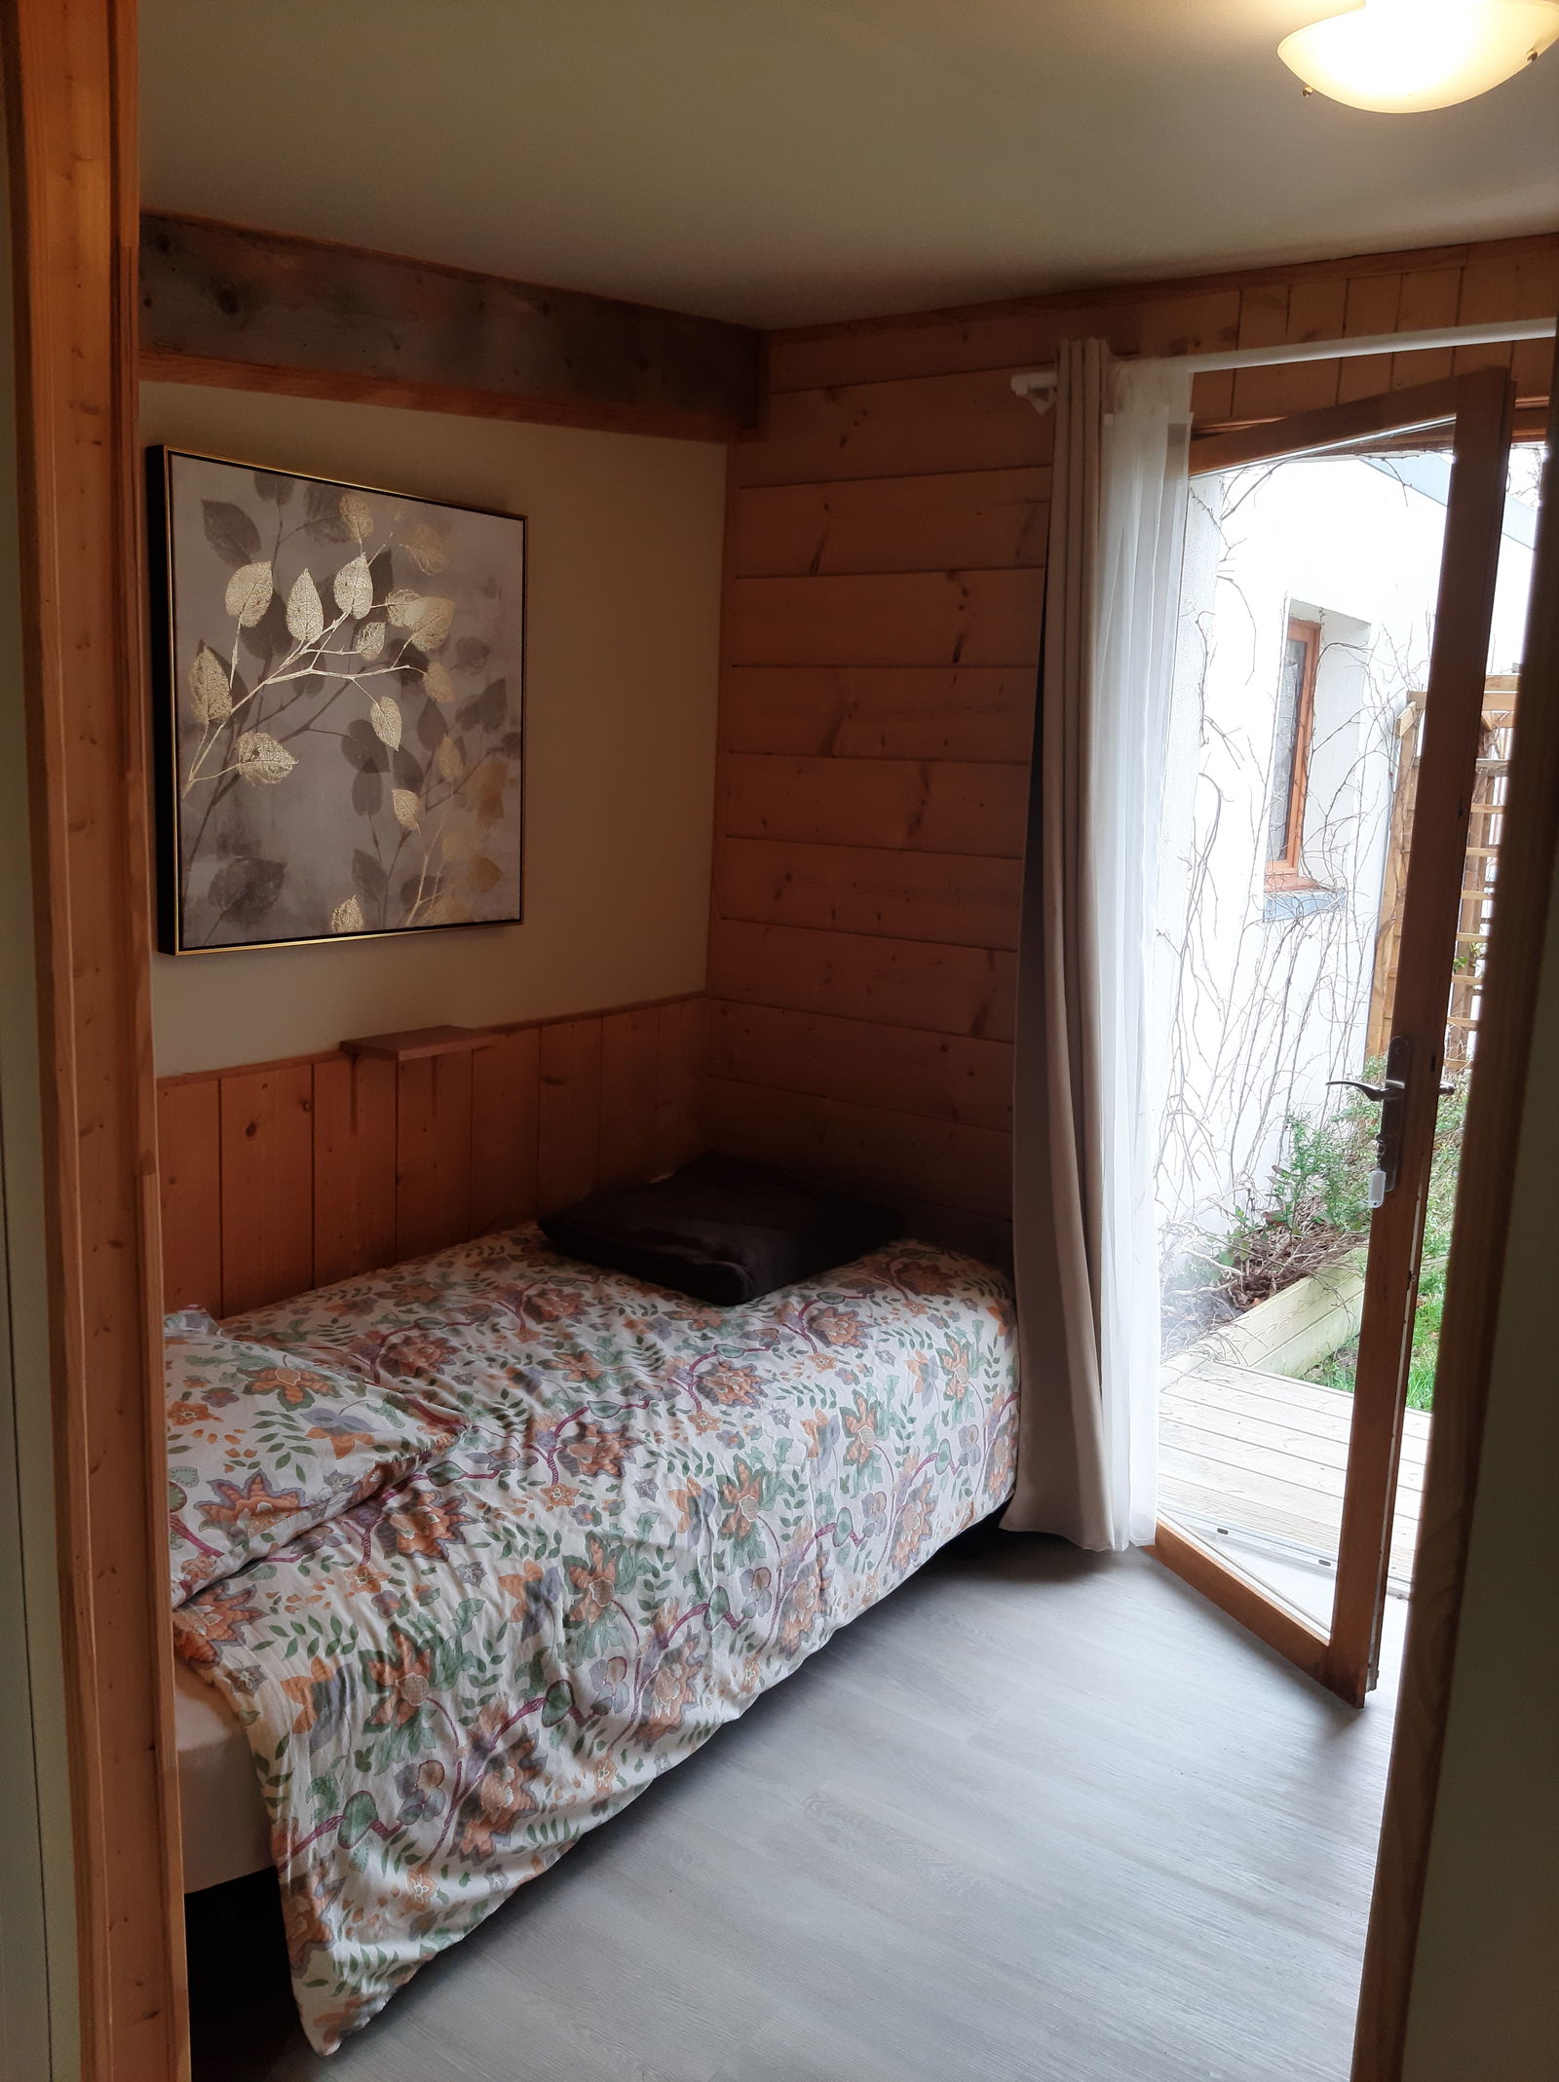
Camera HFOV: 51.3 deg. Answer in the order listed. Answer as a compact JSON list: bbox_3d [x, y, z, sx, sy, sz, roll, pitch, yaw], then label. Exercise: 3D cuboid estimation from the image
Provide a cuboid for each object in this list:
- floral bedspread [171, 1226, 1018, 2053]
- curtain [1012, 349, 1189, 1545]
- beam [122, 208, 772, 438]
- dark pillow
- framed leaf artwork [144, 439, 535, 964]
[{"bbox_3d":[-0.461,0.687,2.601,0.935,0.450,1.980,9,12,34],"label":"floral bedspread"},{"bbox_3d":[0.610,-0.118,2.991,0.330,2.210,0.140,9,12,34],"label":"curtain"},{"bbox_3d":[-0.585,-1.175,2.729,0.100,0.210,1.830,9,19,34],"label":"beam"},{"bbox_3d":[-0.114,0.362,3.202,0.510,0.100,0.550,9,12,34],"label":"dark pillow"},{"bbox_3d":[-0.709,-0.548,2.749,0.045,0.752,0.755,9,12,34],"label":"framed leaf artwork"}]

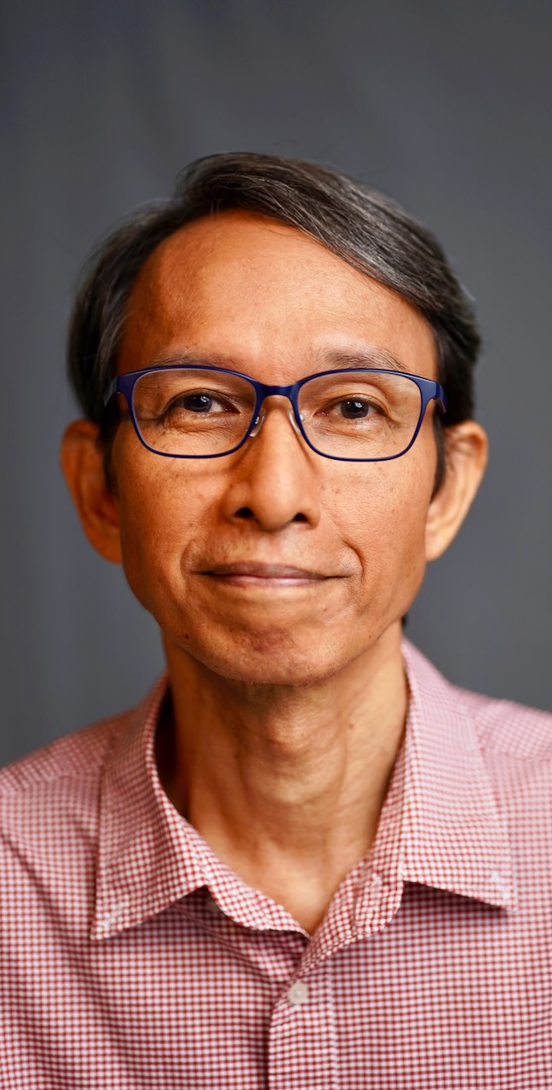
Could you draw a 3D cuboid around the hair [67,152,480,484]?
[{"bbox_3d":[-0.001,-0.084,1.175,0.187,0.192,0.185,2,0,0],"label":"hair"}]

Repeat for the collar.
[{"bbox_3d":[0.012,0.111,1.200,0.190,0.135,0.155,-2,0,-5],"label":"collar"}]

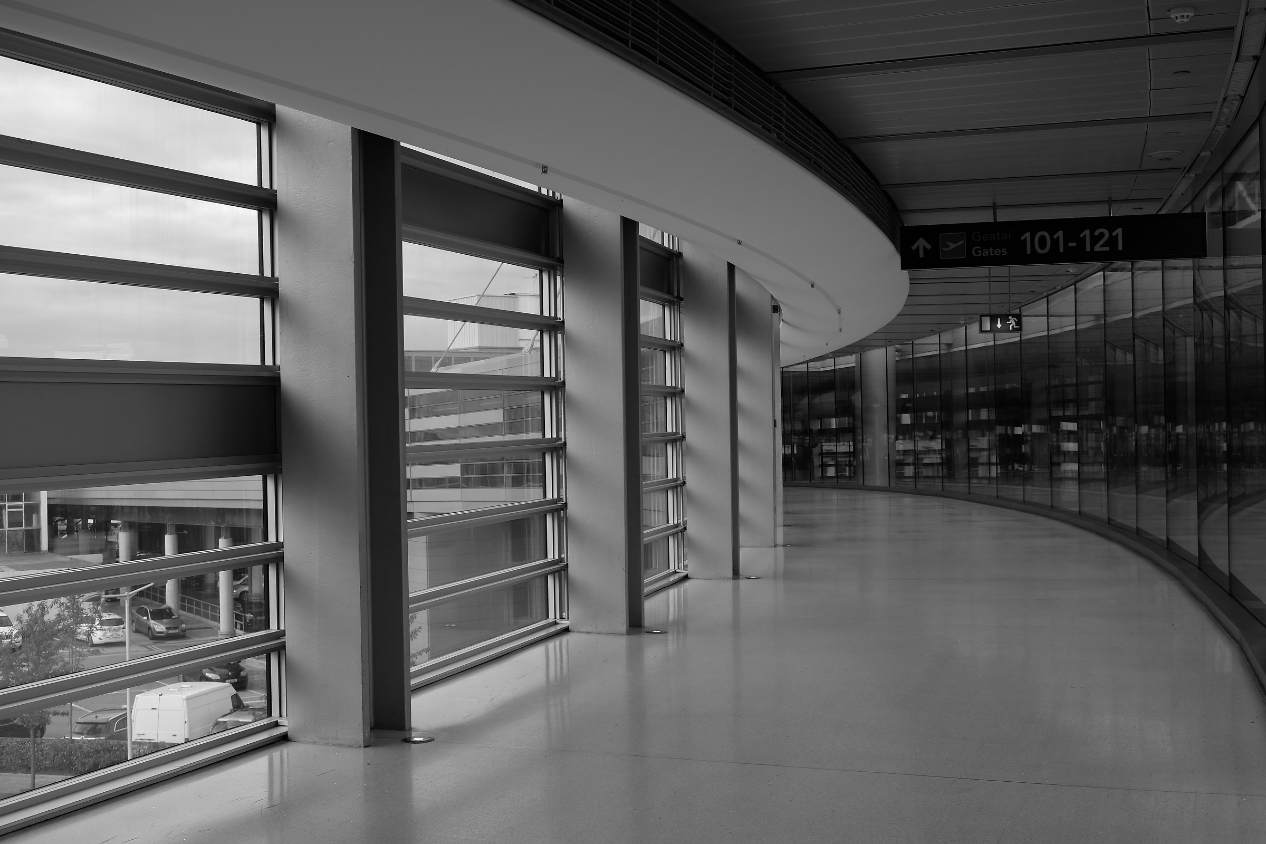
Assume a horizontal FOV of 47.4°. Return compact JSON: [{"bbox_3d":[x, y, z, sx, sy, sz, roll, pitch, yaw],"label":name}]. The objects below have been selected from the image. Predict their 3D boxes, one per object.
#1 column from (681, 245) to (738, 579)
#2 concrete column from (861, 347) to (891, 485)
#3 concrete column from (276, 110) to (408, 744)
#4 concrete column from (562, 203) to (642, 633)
[{"bbox_3d":[0.750,-0.068,13.721,0.420,3.100,0.402,-1,1,14],"label":"column"},{"bbox_3d":[5.305,-0.070,31.500,0.820,3.046,0.820,-1,0,0],"label":"concrete column"},{"bbox_3d":[-1.440,0.014,7.213,0.432,3.100,0.450,-1,1,22],"label":"concrete column"},{"bbox_3d":[-0.209,-0.036,10.507,0.433,3.100,0.432,-1,1,18],"label":"concrete column"}]

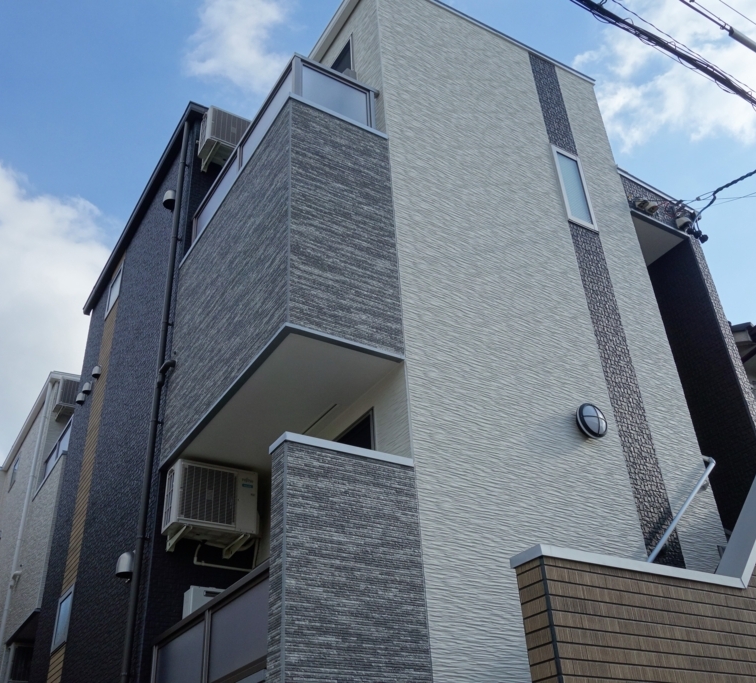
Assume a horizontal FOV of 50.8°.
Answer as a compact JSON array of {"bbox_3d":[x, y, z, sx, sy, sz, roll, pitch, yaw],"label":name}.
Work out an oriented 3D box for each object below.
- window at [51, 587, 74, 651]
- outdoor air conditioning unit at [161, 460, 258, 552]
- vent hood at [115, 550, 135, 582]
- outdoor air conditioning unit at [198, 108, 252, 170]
[{"bbox_3d":[-3.211,2.853,8.166,0.080,0.563,0.687,16,-38,-28],"label":"window"},{"bbox_3d":[-1.295,1.305,6.239,0.682,0.579,0.302,16,-38,-28],"label":"outdoor air conditioning unit"},{"bbox_3d":[-2.042,1.790,6.421,0.115,0.180,0.170,16,-38,-28],"label":"vent hood"},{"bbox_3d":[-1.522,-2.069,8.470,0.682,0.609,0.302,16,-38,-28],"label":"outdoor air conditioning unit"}]

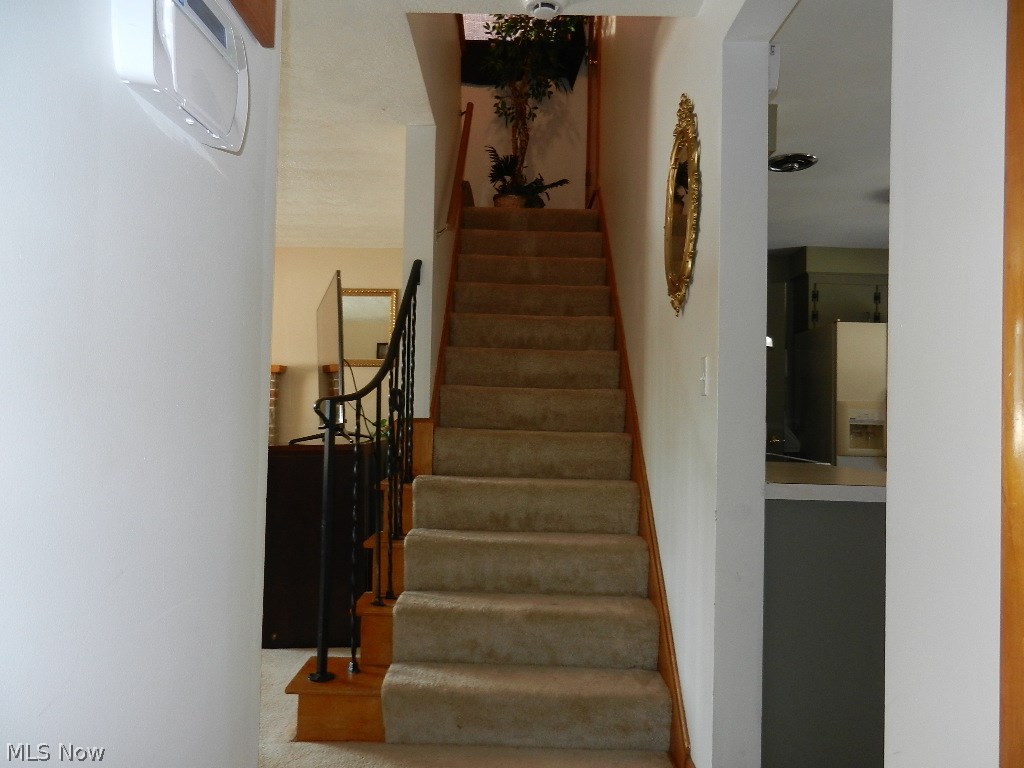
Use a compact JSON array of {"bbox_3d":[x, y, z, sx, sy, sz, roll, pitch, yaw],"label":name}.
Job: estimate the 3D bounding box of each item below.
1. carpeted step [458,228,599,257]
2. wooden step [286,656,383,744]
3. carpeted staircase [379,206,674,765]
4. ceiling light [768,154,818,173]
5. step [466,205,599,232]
[{"bbox_3d":[0.120,-0.857,4.788,0.888,0.202,0.253,1,-1,0],"label":"carpeted step"},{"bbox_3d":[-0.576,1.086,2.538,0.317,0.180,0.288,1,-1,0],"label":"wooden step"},{"bbox_3d":[0.075,0.016,3.705,0.961,2.402,2.590,1,-1,0],"label":"carpeted staircase"},{"bbox_3d":[1.414,-1.093,3.718,0.259,0.056,0.259,1,-1,0],"label":"ceiling light"},{"bbox_3d":[0.125,-1.054,5.015,0.888,0.202,0.253,1,-1,0],"label":"step"}]

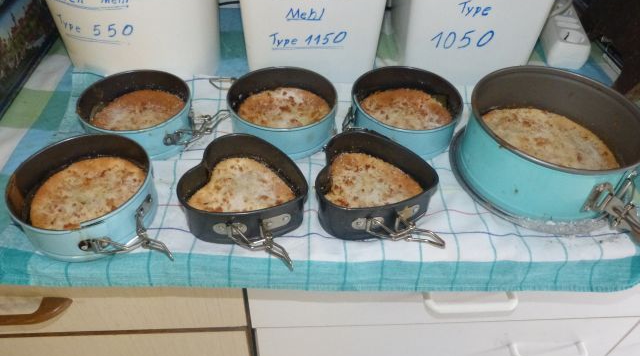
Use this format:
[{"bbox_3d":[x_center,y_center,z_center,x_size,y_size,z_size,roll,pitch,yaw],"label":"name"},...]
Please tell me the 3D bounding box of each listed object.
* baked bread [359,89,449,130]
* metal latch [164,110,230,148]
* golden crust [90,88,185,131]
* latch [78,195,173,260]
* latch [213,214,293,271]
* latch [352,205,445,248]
[{"bbox_3d":[0.099,-0.073,0.554,0.108,0.022,0.108,4,44,0],"label":"baked bread"},{"bbox_3d":[-0.138,-0.058,0.521,0.043,0.020,0.073,14,45,11],"label":"metal latch"},{"bbox_3d":[-0.204,-0.070,0.541,0.104,0.022,0.104,2,44,-2],"label":"golden crust"},{"bbox_3d":[-0.157,0.054,0.408,0.064,0.021,0.076,29,50,24],"label":"latch"},{"bbox_3d":[-0.056,0.060,0.408,0.071,0.021,0.057,-10,46,-13],"label":"latch"},{"bbox_3d":[0.071,0.052,0.424,0.071,0.020,0.048,-13,47,-16],"label":"latch"}]

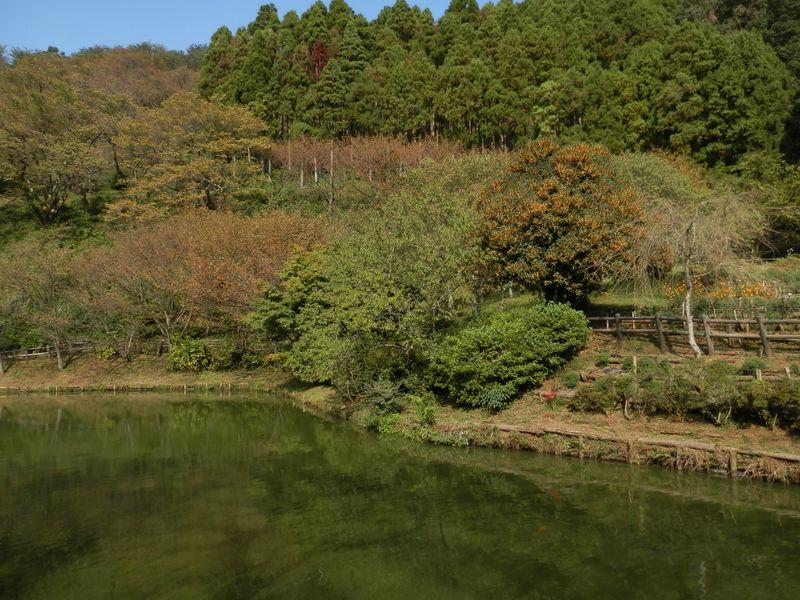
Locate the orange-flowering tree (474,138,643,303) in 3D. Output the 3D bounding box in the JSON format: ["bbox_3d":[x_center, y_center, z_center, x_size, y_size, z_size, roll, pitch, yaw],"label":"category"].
[{"bbox_3d":[5.284,-2.567,20.160,5.589,5.458,5.589,-1,-3,0],"label":"orange-flowering tree"}]

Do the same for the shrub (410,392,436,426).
[{"bbox_3d":[0.584,2.817,15.600,0.712,0.814,0.641,-1,-3,0],"label":"shrub"}]

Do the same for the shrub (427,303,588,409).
[{"bbox_3d":[3.005,1.552,16.800,4.439,2.846,3.196,-1,-3,0],"label":"shrub"}]

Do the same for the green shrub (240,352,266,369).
[{"bbox_3d":[-8.665,3.578,35.540,1.507,0.927,1.281,-1,-3,0],"label":"green shrub"}]

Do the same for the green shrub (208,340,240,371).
[{"bbox_3d":[-10.510,3.305,35.780,1.751,1.751,1.576,-1,-3,0],"label":"green shrub"}]

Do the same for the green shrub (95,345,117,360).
[{"bbox_3d":[-17.849,3.182,36.420,1.307,0.950,1.111,-1,-3,0],"label":"green shrub"}]

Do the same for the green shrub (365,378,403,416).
[{"bbox_3d":[-0.485,2.865,17.660,1.094,1.094,0.985,-1,-3,0],"label":"green shrub"}]

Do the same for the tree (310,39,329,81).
[{"bbox_3d":[-12.057,-36.021,90.000,2.642,6.165,2.642,-1,-3,0],"label":"tree"}]

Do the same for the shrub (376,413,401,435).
[{"bbox_3d":[-0.329,3.531,17.180,0.672,0.616,0.605,-1,-3,0],"label":"shrub"}]

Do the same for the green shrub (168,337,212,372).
[{"bbox_3d":[-12.506,3.297,35.700,2.678,1.980,2.277,-1,-3,0],"label":"green shrub"}]

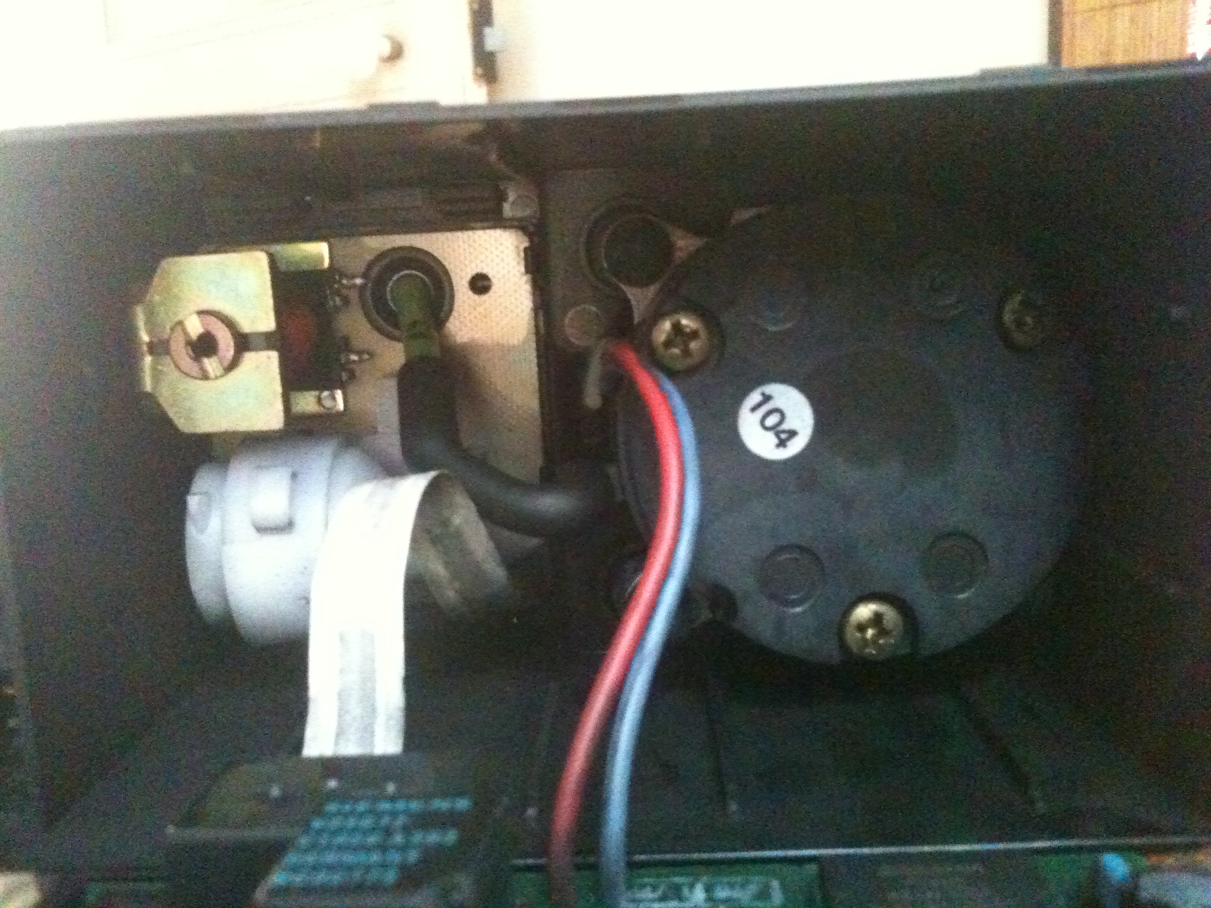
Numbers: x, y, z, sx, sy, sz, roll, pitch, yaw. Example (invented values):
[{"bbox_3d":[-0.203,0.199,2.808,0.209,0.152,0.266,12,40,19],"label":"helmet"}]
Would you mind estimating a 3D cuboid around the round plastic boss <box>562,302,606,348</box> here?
[{"bbox_3d":[-0.003,-0.020,0.187,0.006,0.006,0.004,-2,6,-1],"label":"round plastic boss"}]

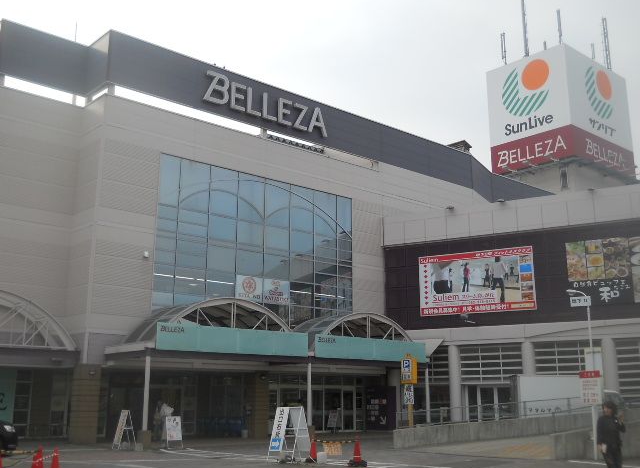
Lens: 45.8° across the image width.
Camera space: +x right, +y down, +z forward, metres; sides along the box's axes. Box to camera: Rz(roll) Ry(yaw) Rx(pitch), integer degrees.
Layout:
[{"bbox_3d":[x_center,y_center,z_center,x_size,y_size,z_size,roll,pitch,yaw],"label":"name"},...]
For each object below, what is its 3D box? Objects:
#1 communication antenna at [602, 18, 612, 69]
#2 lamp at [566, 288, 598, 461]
[{"bbox_3d":[24.438,-16.225,64.490,0.400,4.787,0.400,11,-16,-41],"label":"communication antenna"},{"bbox_3d":[7.138,3.829,20.841,0.680,4.595,0.200,-5,-14,22],"label":"lamp"}]

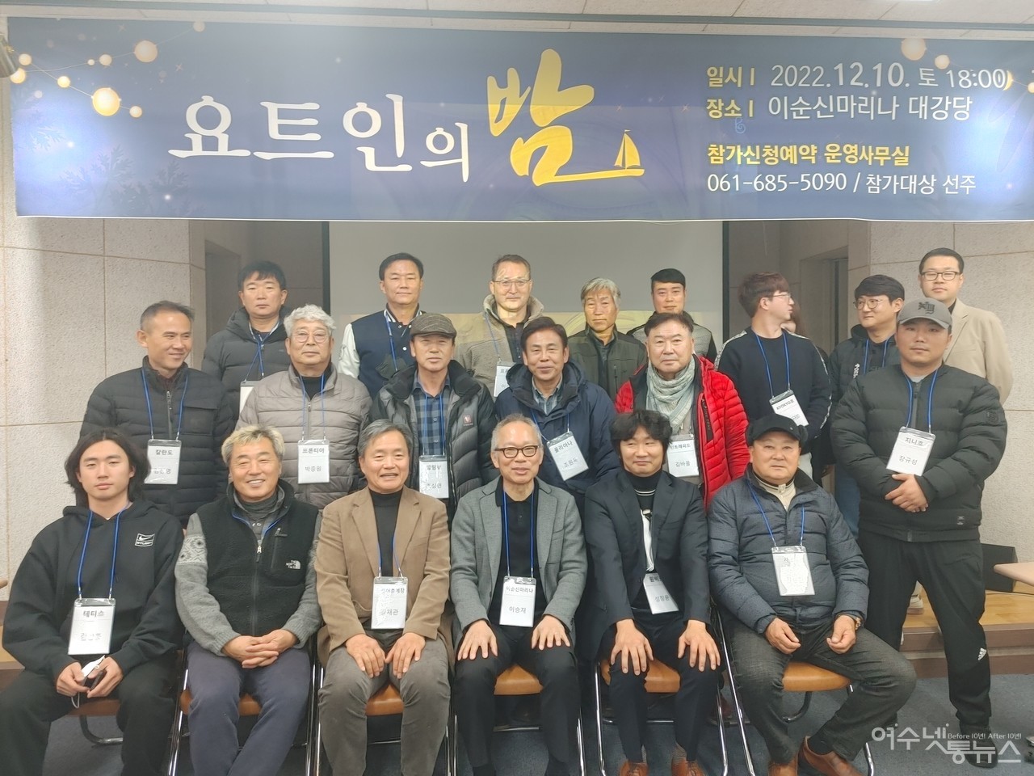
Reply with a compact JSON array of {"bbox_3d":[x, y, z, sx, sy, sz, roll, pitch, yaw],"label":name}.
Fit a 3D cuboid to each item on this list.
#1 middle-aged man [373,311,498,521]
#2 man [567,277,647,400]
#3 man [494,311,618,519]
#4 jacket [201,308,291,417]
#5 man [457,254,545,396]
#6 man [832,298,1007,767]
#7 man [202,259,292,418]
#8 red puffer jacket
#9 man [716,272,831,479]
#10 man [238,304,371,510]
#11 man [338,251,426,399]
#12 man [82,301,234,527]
[{"bbox_3d":[-0.327,0.542,3.152,0.570,1.700,0.350,-1,1,-6],"label":"middle-aged man"},{"bbox_3d":[0.412,0.307,3.682,0.530,1.670,0.330,0,2,7],"label":"man"},{"bbox_3d":[0.160,0.554,3.050,0.530,1.680,0.370,0,1,10],"label":"man"},{"bbox_3d":[-1.159,0.021,3.520,0.560,0.740,0.360,-1,1,-13],"label":"jacket"},{"bbox_3d":[-0.029,0.251,3.653,0.540,1.760,0.340,-1,1,-2],"label":"man"},{"bbox_3d":[1.576,0.510,3.040,0.620,1.750,0.440,0,1,25],"label":"man"},{"bbox_3d":[-1.155,0.291,3.520,0.550,1.740,0.370,-1,1,-13],"label":"man"},{"bbox_3d":[0.677,0.232,3.210,0.600,0.740,0.370,0,2,21],"label":"red puffer jacket"},{"bbox_3d":[1.222,0.293,3.700,0.530,1.700,0.360,0,1,14],"label":"man"},{"bbox_3d":[-0.832,0.544,3.060,0.540,1.710,0.360,-1,1,-18],"label":"man"},{"bbox_3d":[-0.512,0.253,3.603,0.570,1.770,0.340,-1,1,-6],"label":"man"},{"bbox_3d":[-1.368,0.531,3.023,0.620,1.740,0.370,-1,2,-26],"label":"man"}]

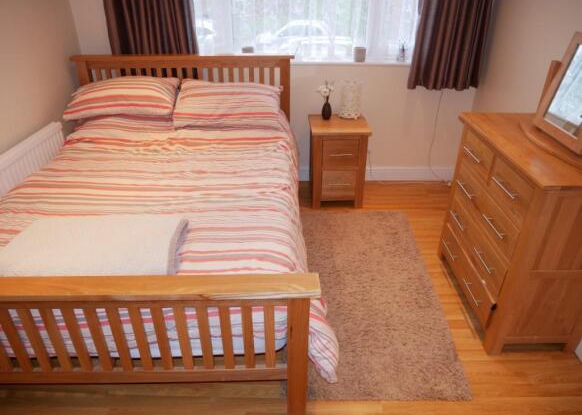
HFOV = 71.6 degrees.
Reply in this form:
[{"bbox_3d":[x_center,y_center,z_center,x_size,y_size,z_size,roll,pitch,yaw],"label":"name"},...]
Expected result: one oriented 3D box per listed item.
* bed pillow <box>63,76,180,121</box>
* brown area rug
[{"bbox_3d":[-1.153,-0.747,2.823,0.720,0.170,0.450,1,51,2],"label":"bed pillow"},{"bbox_3d":[0.393,0.402,2.297,0.770,0.025,1.520,1,29,3],"label":"brown area rug"}]

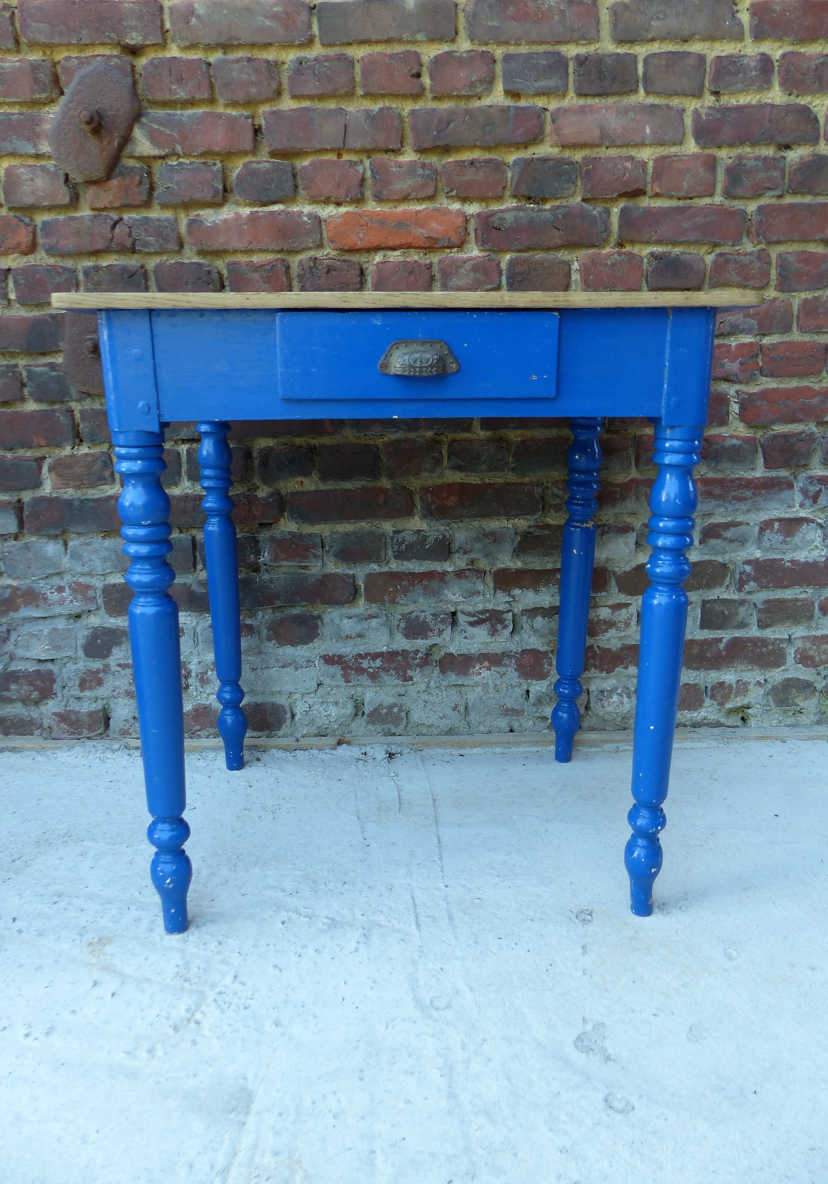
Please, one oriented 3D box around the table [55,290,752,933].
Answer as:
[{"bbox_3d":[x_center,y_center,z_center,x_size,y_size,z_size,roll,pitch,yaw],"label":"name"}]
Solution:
[{"bbox_3d":[-0.011,-0.004,1.258,0.712,0.750,0.578,-1,14,-2],"label":"table"}]

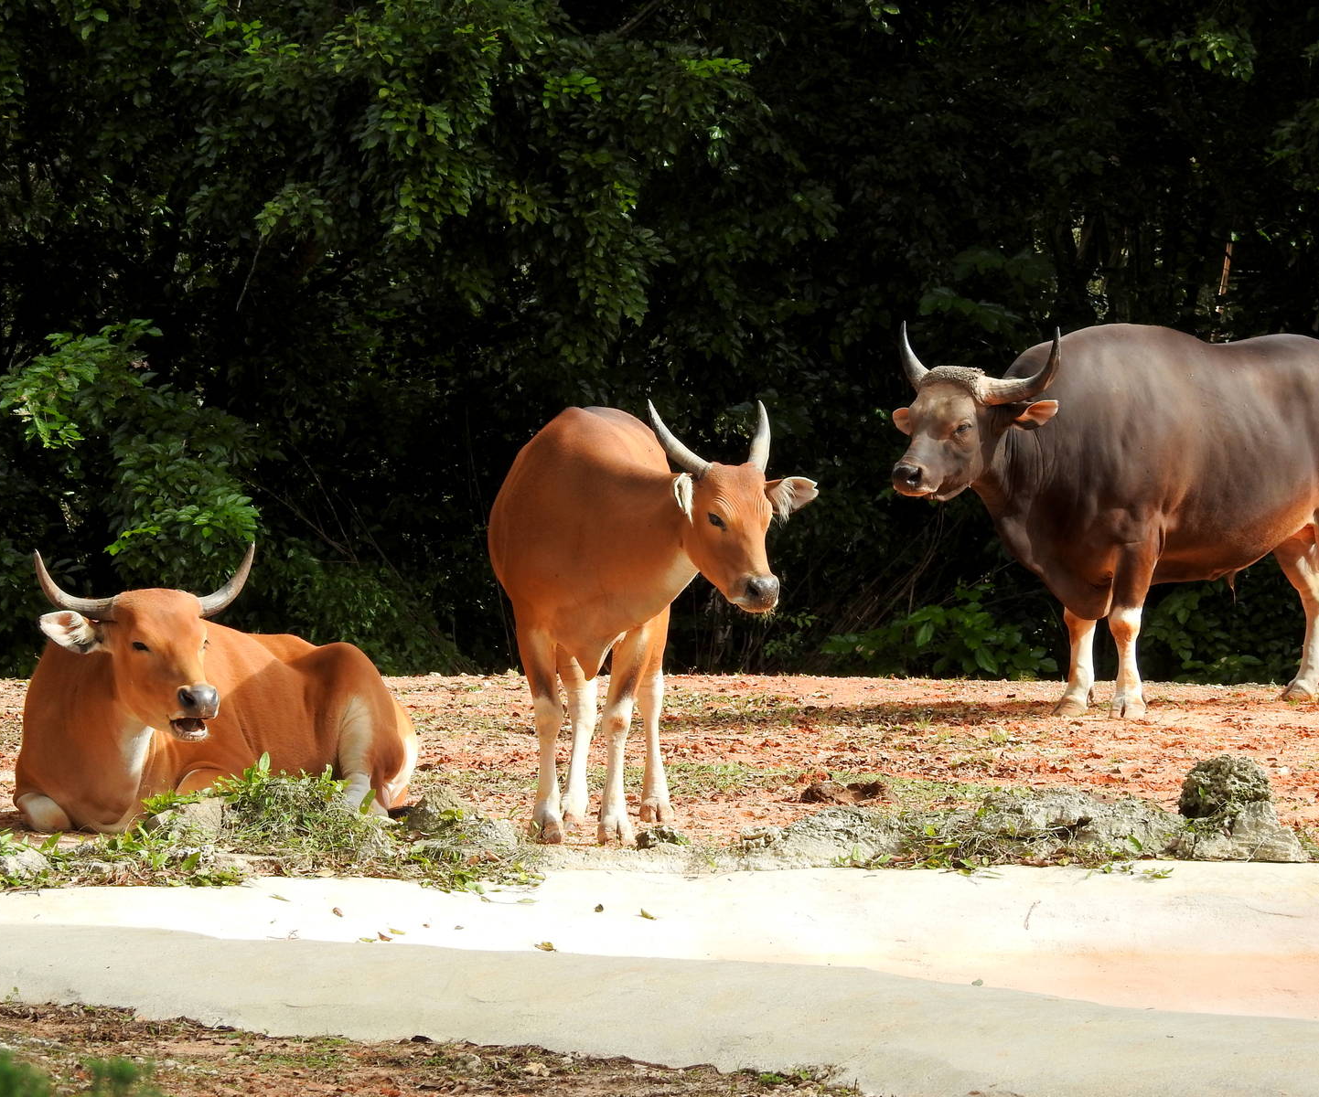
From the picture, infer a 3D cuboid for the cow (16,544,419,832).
[{"bbox_3d":[-1.333,0.434,20.831,1.570,0.940,0.800,-2,3,-45],"label":"cow"}]

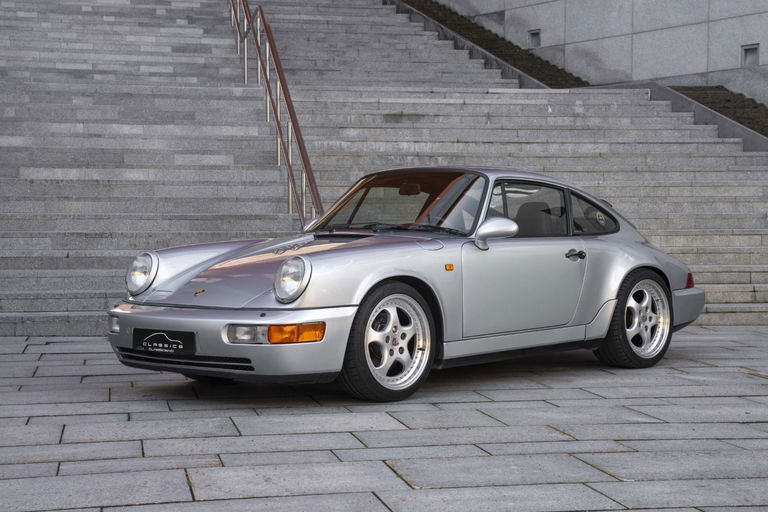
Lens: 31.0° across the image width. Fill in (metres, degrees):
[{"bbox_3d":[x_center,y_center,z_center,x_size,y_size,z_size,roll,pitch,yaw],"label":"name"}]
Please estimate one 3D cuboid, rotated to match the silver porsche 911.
[{"bbox_3d":[0.346,0.080,8.485,1.730,1.270,4.230,2,2,44],"label":"silver porsche 911"}]

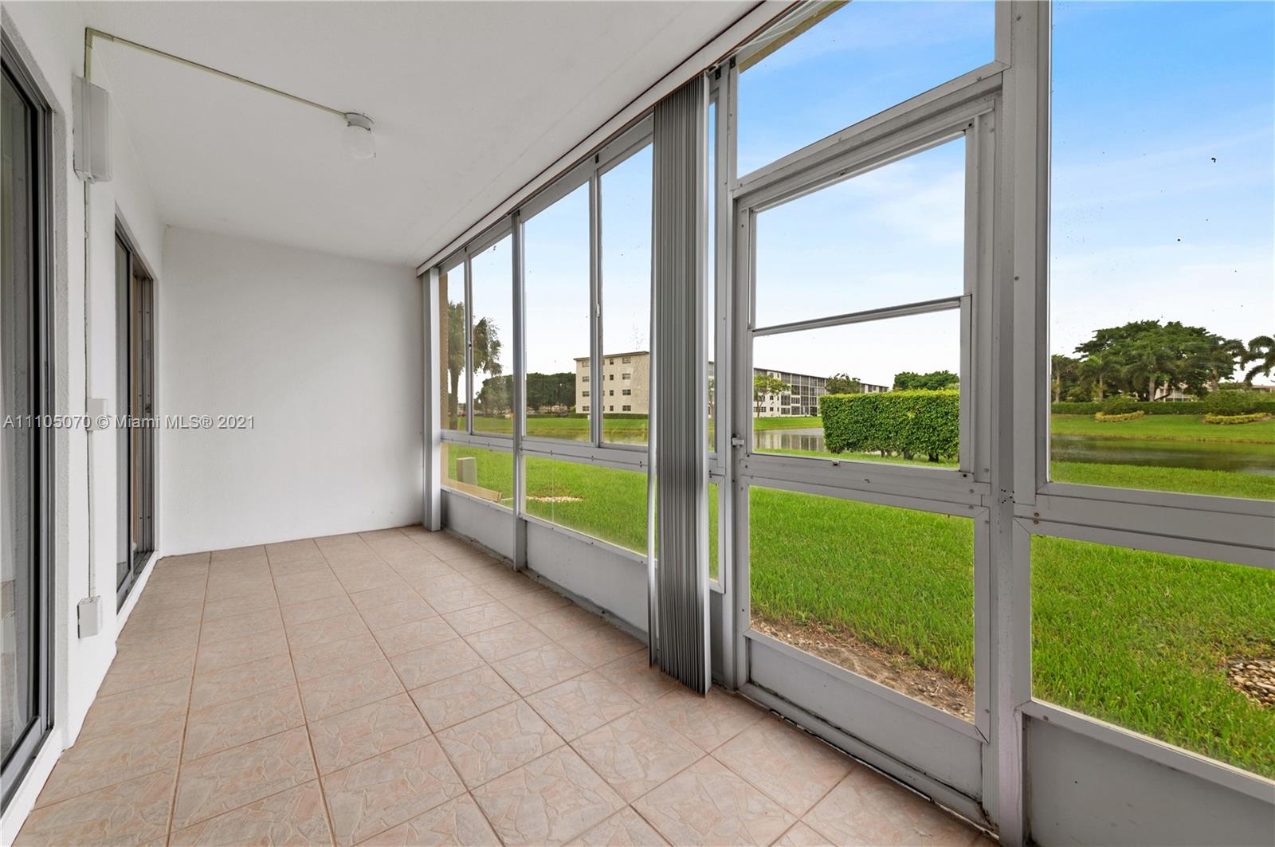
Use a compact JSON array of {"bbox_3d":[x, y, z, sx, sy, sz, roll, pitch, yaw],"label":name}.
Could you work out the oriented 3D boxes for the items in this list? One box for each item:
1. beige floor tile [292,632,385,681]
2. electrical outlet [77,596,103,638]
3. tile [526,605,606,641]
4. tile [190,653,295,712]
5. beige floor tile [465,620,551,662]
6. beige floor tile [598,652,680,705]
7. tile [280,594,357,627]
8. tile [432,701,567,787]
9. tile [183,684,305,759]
[{"bbox_3d":[-1.359,1.054,2.091,0.323,0.010,0.323,1,0,-41],"label":"beige floor tile"},{"bbox_3d":[-1.912,0.675,1.605,0.042,0.118,0.078,1,0,-41],"label":"electrical outlet"},{"bbox_3d":[-0.389,1.072,2.480,0.323,0.010,0.323,1,0,-41],"label":"tile"},{"bbox_3d":[-1.564,1.024,1.835,0.315,0.010,0.315,2,-1,-41],"label":"tile"},{"bbox_3d":[-0.640,1.066,2.264,0.323,0.010,0.323,1,0,-41],"label":"beige floor tile"},{"bbox_3d":[0.043,1.061,1.942,0.315,0.010,0.315,0,0,-40],"label":"beige floor tile"},{"bbox_3d":[-1.768,1.035,2.550,0.315,0.010,0.315,0,0,-40],"label":"tile"},{"bbox_3d":[-0.452,1.050,1.527,0.315,0.010,0.315,2,-1,-41],"label":"tile"},{"bbox_3d":[-1.384,1.050,1.633,0.323,0.010,0.323,1,0,-41],"label":"tile"}]

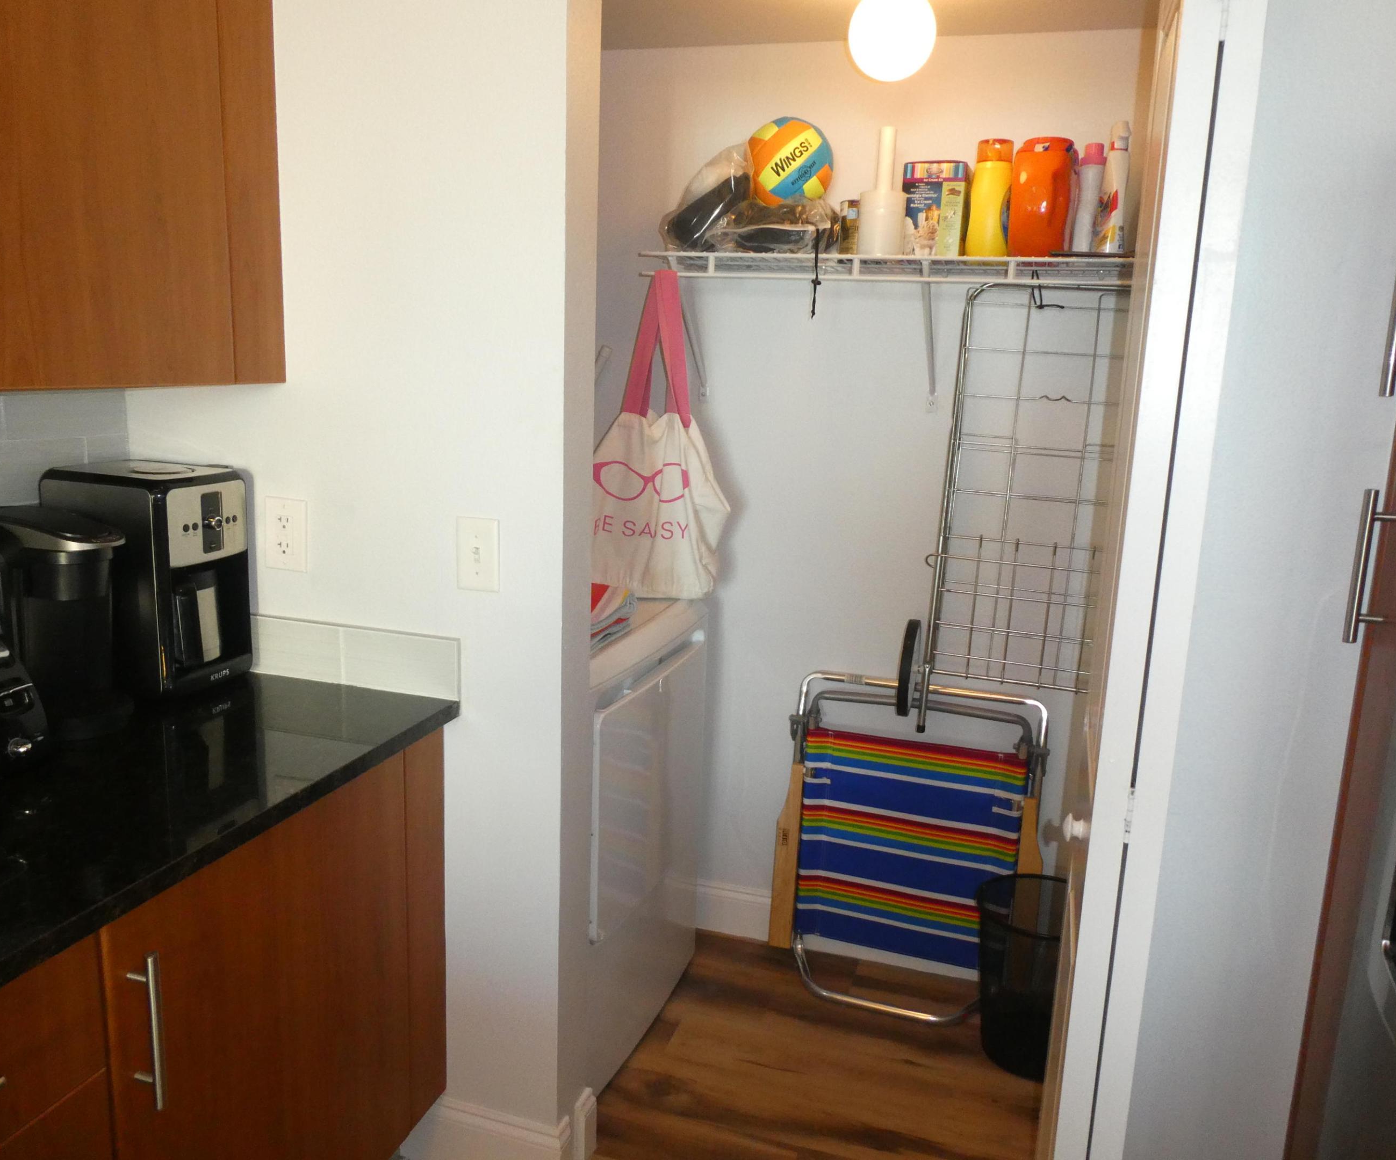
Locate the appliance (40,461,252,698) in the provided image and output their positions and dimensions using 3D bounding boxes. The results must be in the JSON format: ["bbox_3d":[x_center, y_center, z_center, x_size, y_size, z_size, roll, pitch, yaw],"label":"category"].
[{"bbox_3d":[-0.916,-0.004,1.798,0.262,0.362,0.180,7,12,23],"label":"appliance"}]

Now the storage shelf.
[{"bbox_3d":[0.391,-0.653,2.295,0.990,0.050,0.305,5,12,16],"label":"storage shelf"}]

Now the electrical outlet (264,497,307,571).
[{"bbox_3d":[-0.702,-0.076,1.823,0.080,0.122,0.008,5,12,16],"label":"electrical outlet"}]

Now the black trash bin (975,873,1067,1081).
[{"bbox_3d":[0.748,0.880,2.357,0.292,0.355,0.292,5,12,16],"label":"black trash bin"}]

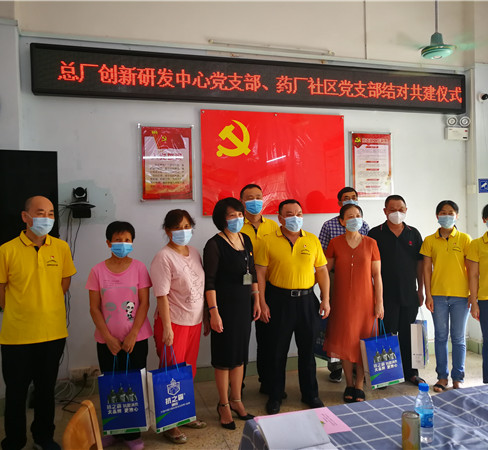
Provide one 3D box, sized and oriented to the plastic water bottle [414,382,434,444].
[{"bbox_3d":[0.578,0.597,1.499,0.060,0.178,0.060,-1,1,20],"label":"plastic water bottle"}]

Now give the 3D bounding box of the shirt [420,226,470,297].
[{"bbox_3d":[1.748,0.322,4.020,0.440,0.595,0.250,-1,1,20],"label":"shirt"}]

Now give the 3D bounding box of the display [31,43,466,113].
[{"bbox_3d":[0.291,-1.333,4.438,4.237,0.403,0.090,-1,1,-15],"label":"display"}]

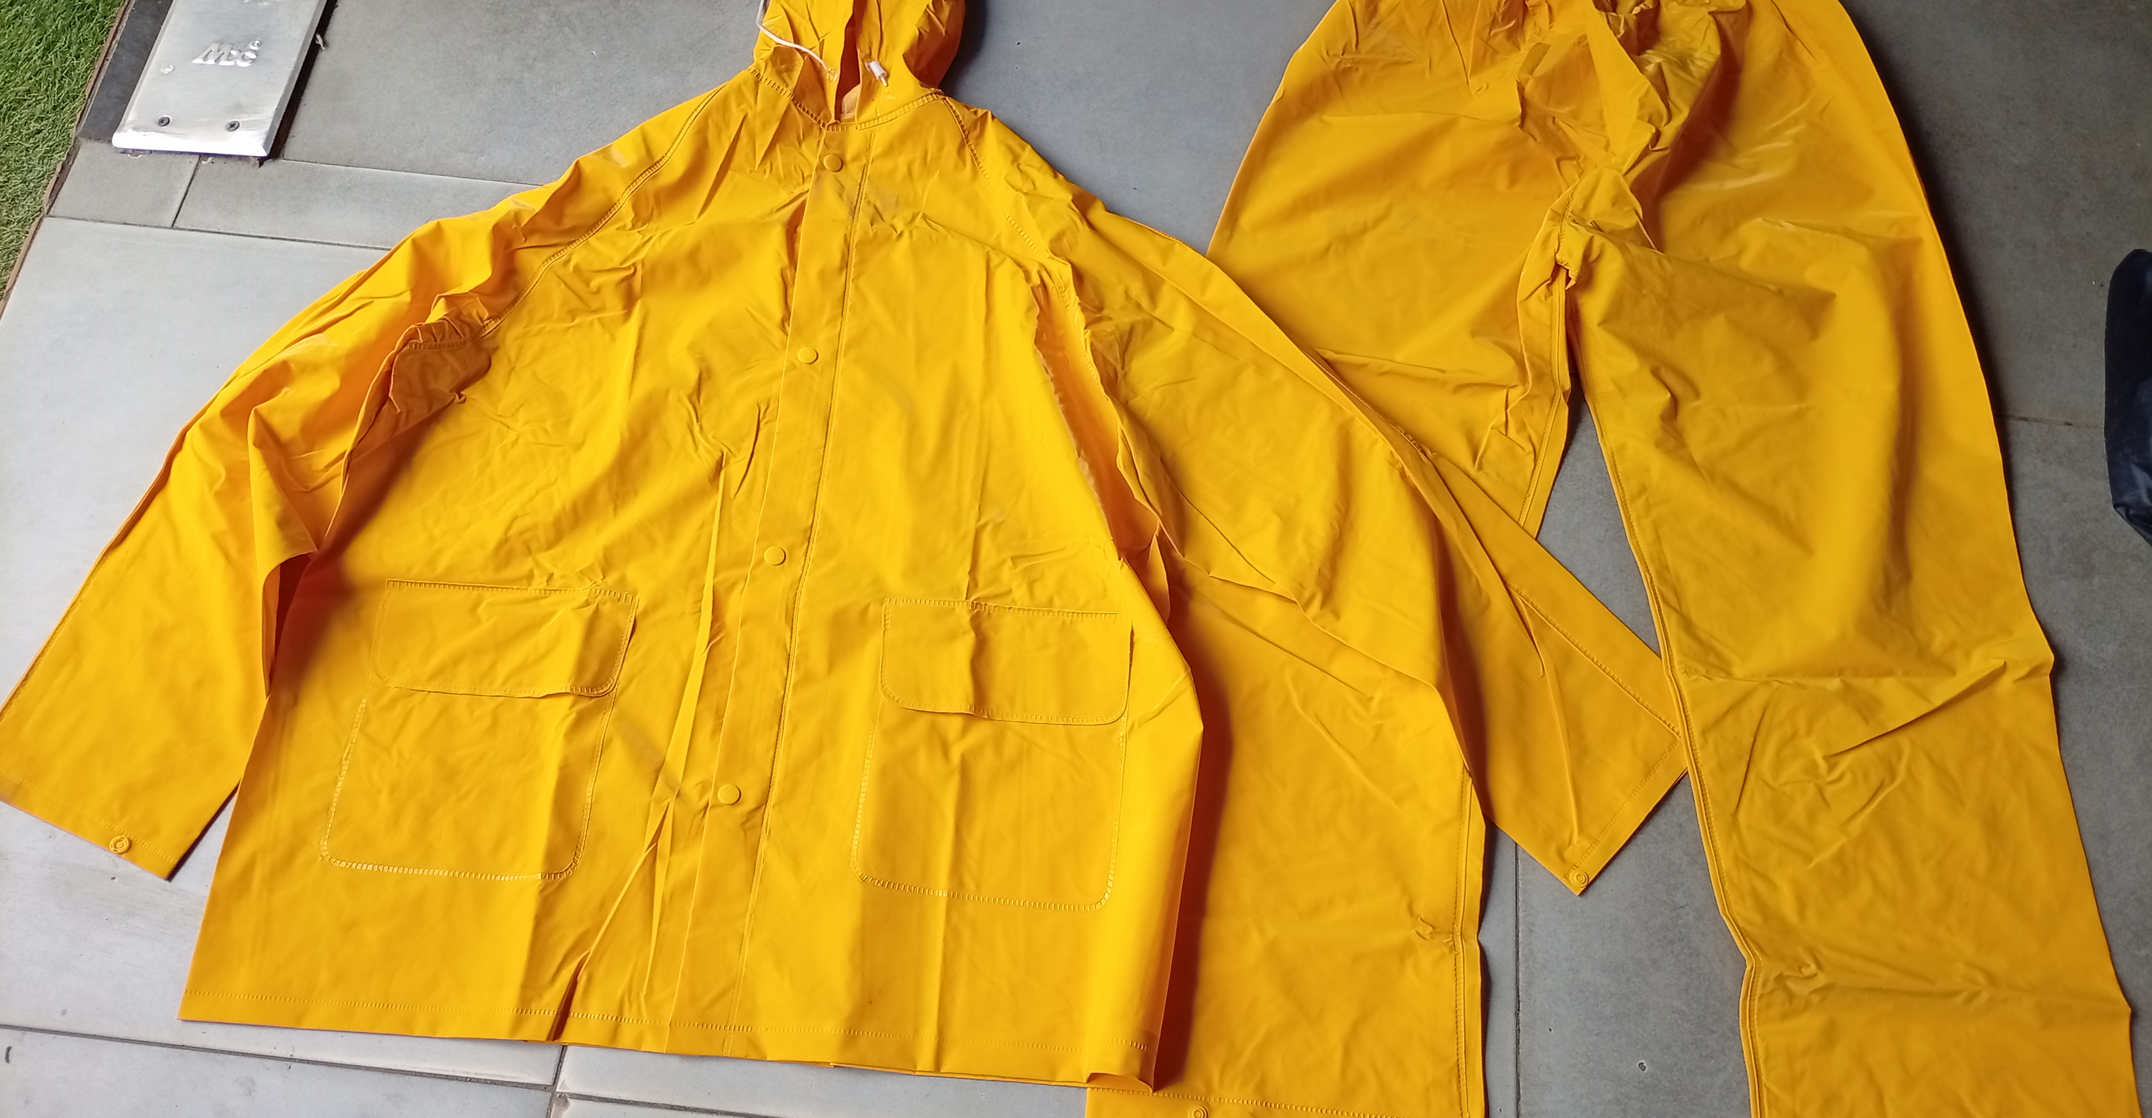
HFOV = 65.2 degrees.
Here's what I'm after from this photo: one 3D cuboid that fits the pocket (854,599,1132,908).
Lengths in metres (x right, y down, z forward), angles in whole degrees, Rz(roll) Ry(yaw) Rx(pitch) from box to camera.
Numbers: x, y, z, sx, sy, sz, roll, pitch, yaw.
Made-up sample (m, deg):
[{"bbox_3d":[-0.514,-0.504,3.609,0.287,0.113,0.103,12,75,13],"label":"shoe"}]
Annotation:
[{"bbox_3d":[-0.056,0.127,1.132,0.171,0.015,0.205,4,65,1],"label":"pocket"}]

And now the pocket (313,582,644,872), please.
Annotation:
[{"bbox_3d":[-0.401,0.114,1.138,0.175,0.015,0.203,3,65,0],"label":"pocket"}]

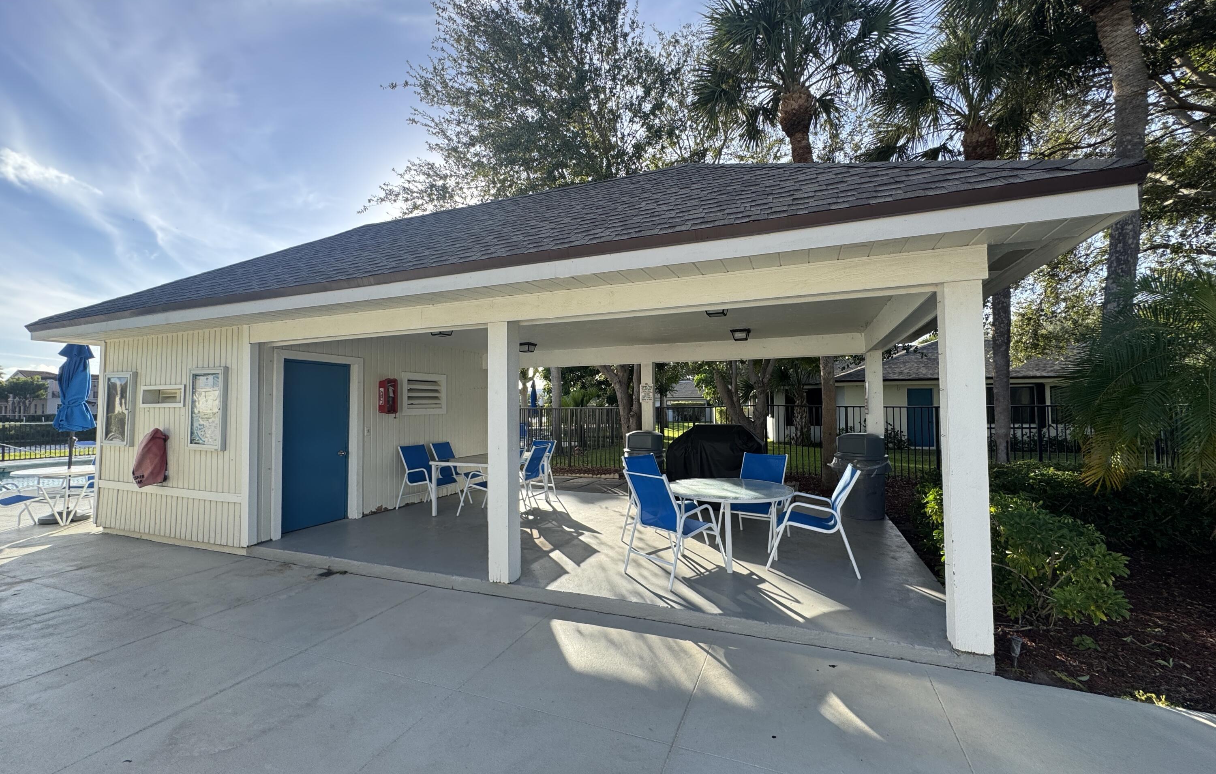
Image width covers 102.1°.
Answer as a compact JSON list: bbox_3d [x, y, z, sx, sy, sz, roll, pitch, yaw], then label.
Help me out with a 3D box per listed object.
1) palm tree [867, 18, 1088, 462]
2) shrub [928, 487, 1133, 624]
[{"bbox_3d":[6.162,-2.160,8.239,3.000,7.900,3.000,-1,-3,22],"label":"palm tree"},{"bbox_3d":[3.084,1.235,3.713,1.150,0.850,1.050,-1,-2,22],"label":"shrub"}]

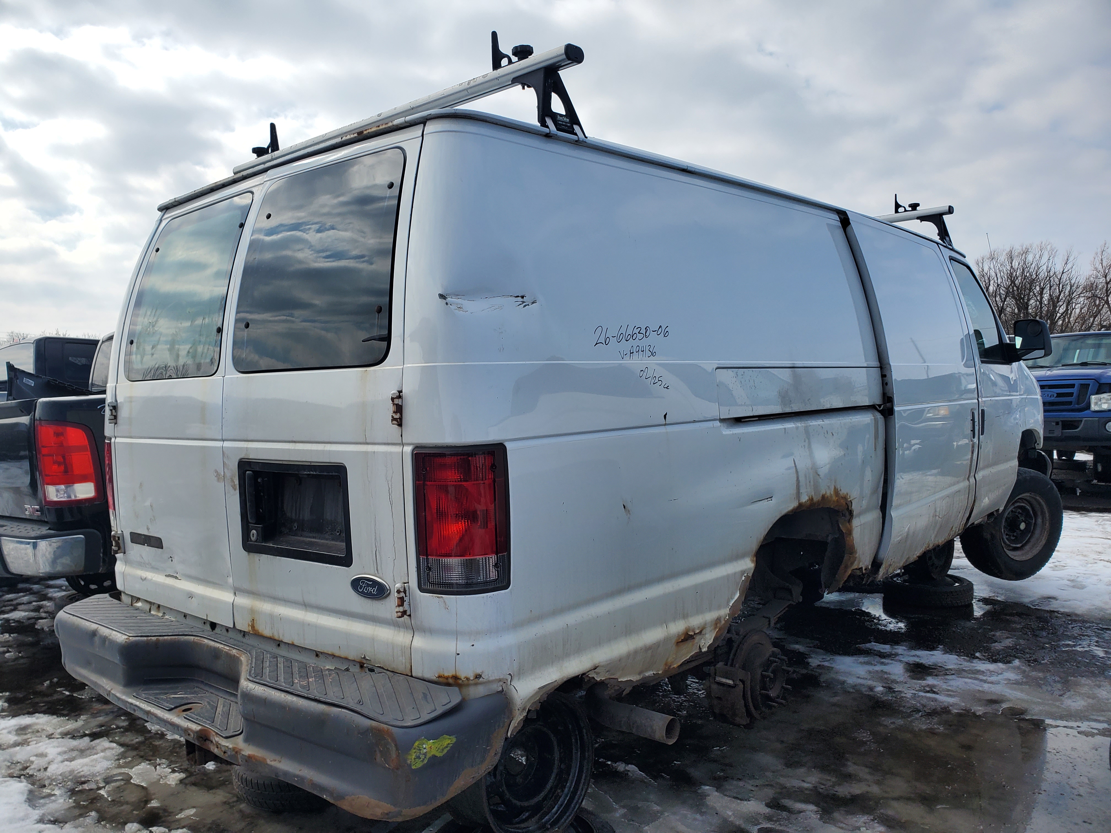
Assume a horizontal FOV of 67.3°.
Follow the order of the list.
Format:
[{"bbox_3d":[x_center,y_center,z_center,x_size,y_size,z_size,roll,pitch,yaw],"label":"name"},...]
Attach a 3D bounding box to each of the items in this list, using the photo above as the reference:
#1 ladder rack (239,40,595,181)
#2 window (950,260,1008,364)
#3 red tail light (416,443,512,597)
[{"bbox_3d":[-0.583,-0.865,2.599,1.630,0.350,0.140,0,2,39],"label":"ladder rack"},{"bbox_3d":[2.485,-0.593,4.873,0.060,0.600,0.700,-15,-7,39],"label":"window"},{"bbox_3d":[-0.201,0.219,1.775,0.155,0.315,0.140,0,2,39],"label":"red tail light"}]

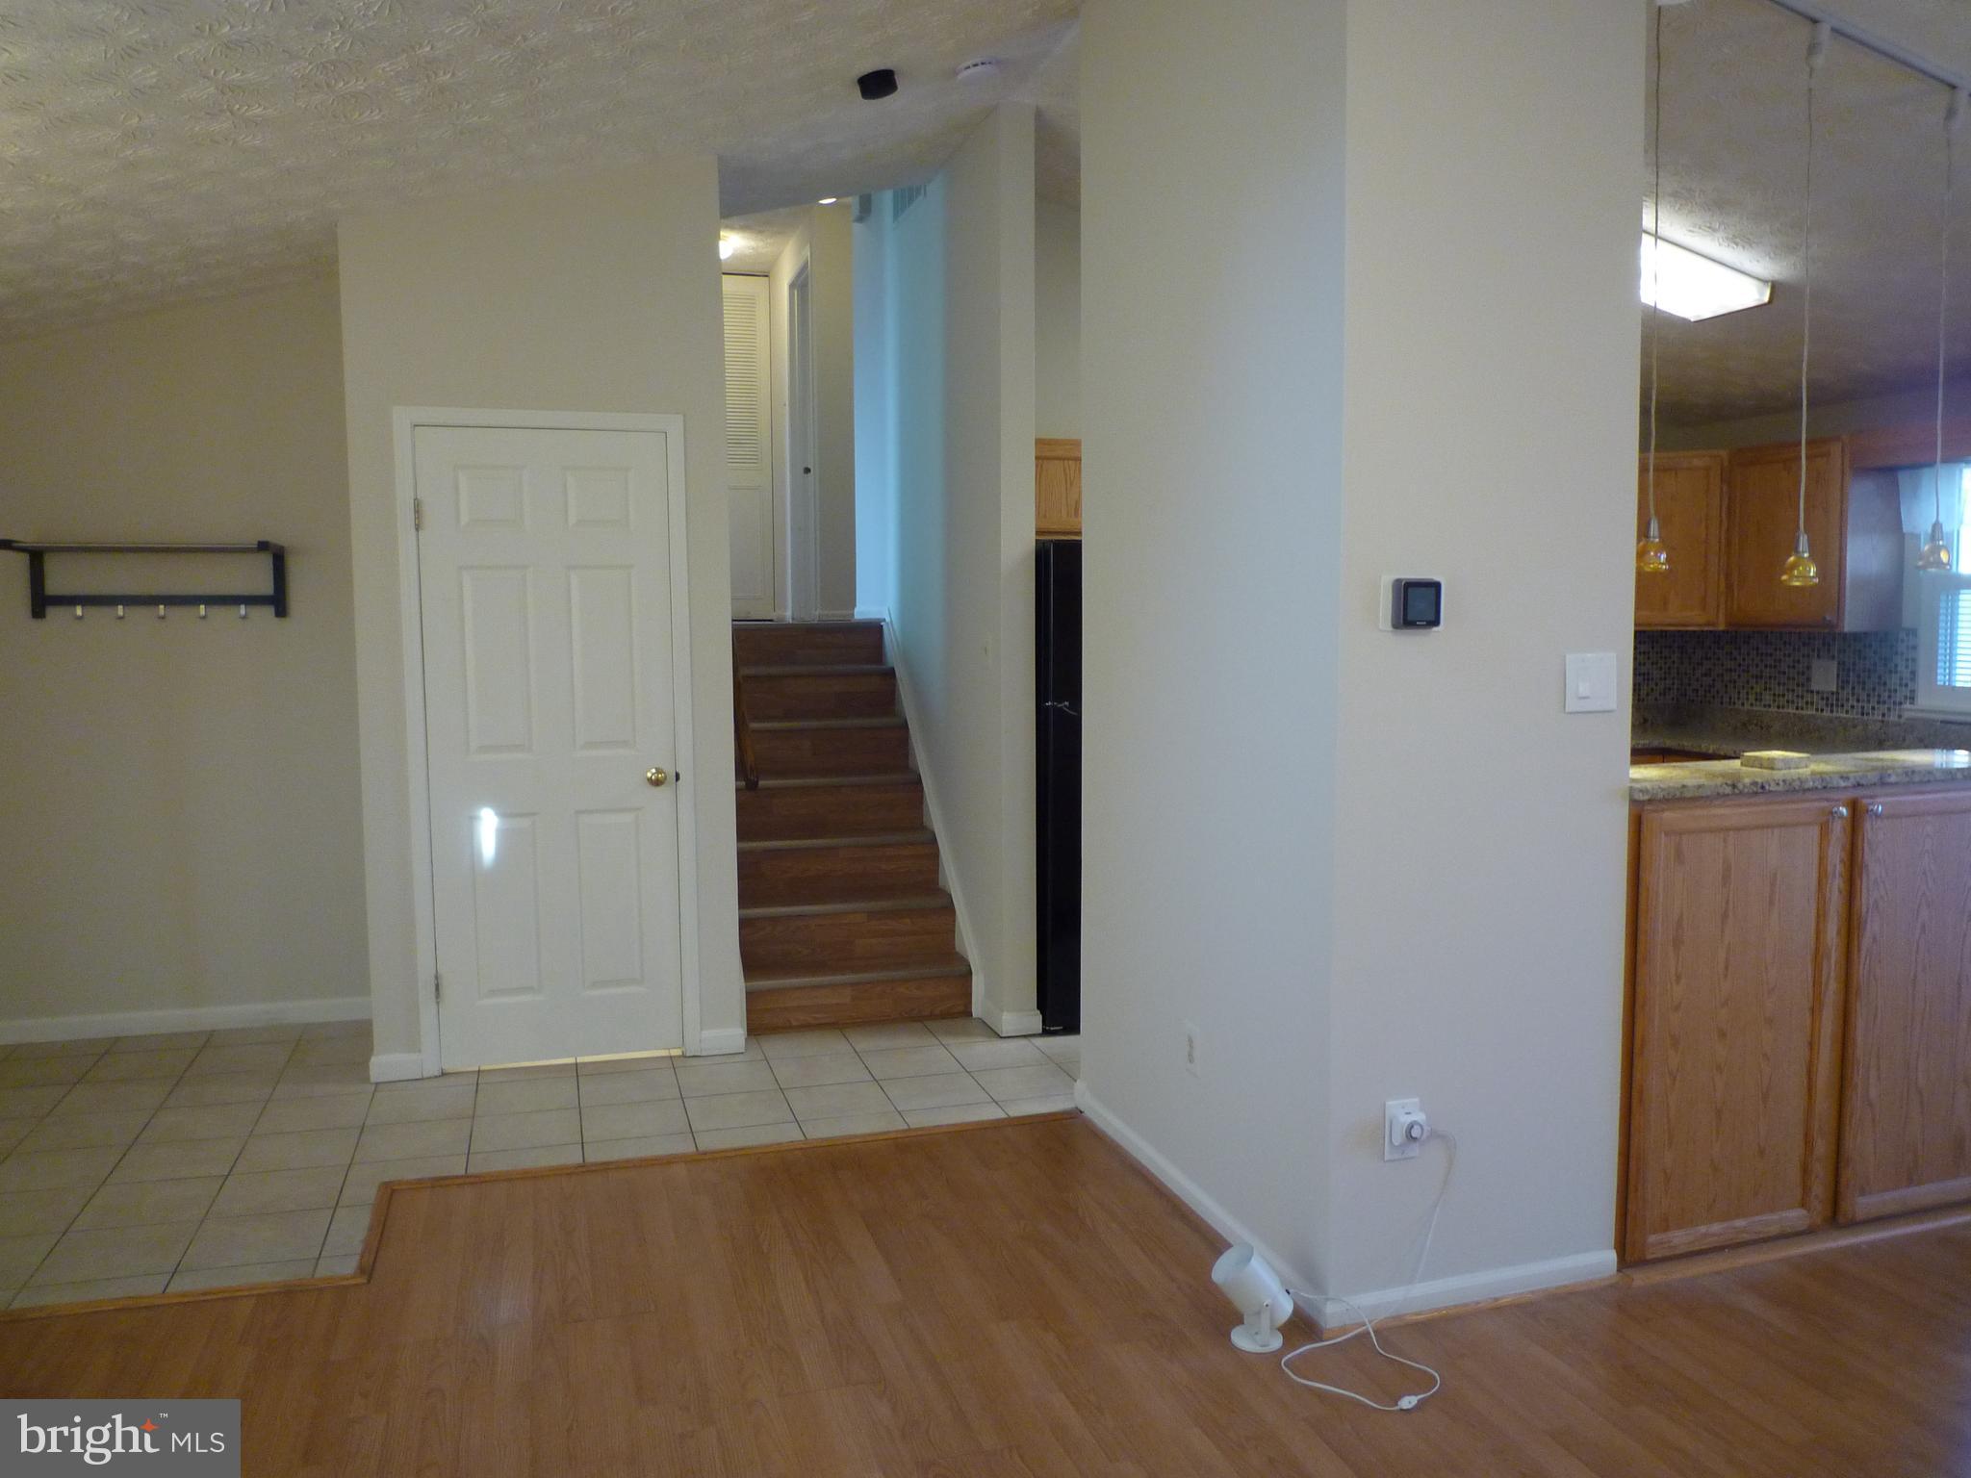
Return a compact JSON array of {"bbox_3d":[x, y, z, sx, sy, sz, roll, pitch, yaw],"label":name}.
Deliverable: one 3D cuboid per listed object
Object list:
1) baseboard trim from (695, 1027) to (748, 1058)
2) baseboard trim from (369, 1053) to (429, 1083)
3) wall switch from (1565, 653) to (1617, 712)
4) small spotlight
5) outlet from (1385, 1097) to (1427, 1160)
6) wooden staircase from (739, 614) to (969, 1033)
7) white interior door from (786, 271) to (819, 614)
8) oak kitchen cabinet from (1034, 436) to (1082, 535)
[{"bbox_3d":[-0.872,1.007,4.710,0.158,0.085,0.015,-2,5,-17],"label":"baseboard trim"},{"bbox_3d":[-1.836,1.025,4.452,0.158,0.085,0.015,-2,5,-17],"label":"baseboard trim"},{"bbox_3d":[1.220,-0.112,2.859,0.117,0.115,0.010,-2,5,-17],"label":"wall switch"},{"bbox_3d":[0.514,1.082,2.778,0.165,0.190,0.105,-1,5,-7],"label":"small spotlight"},{"bbox_3d":[0.831,0.770,2.802,0.073,0.116,0.035,-2,5,-17],"label":"outlet"},{"bbox_3d":[-0.634,0.247,5.566,0.810,1.400,1.450,-2,5,-17],"label":"wooden staircase"},{"bbox_3d":[-1.096,-1.723,8.559,0.045,2.030,0.740,-2,5,-17],"label":"white interior door"},{"bbox_3d":[0.417,-0.947,5.486,0.880,0.385,0.320,-2,5,-17],"label":"oak kitchen cabinet"}]

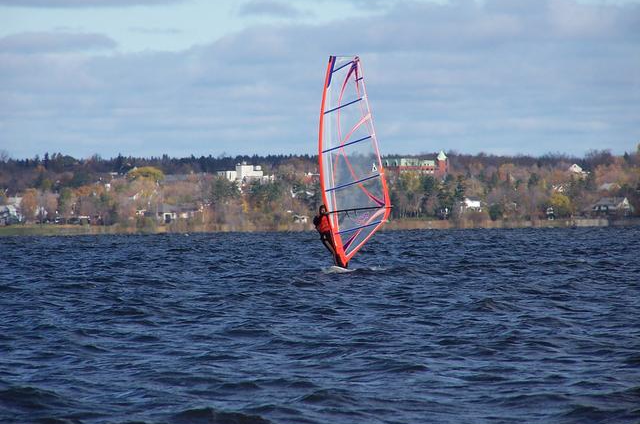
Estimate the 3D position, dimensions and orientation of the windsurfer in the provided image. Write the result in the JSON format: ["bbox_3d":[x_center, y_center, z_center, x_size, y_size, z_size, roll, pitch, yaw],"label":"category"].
[{"bbox_3d":[0.251,0.586,168.000,0.560,1.640,0.520,-9,-10,-38],"label":"windsurfer"}]

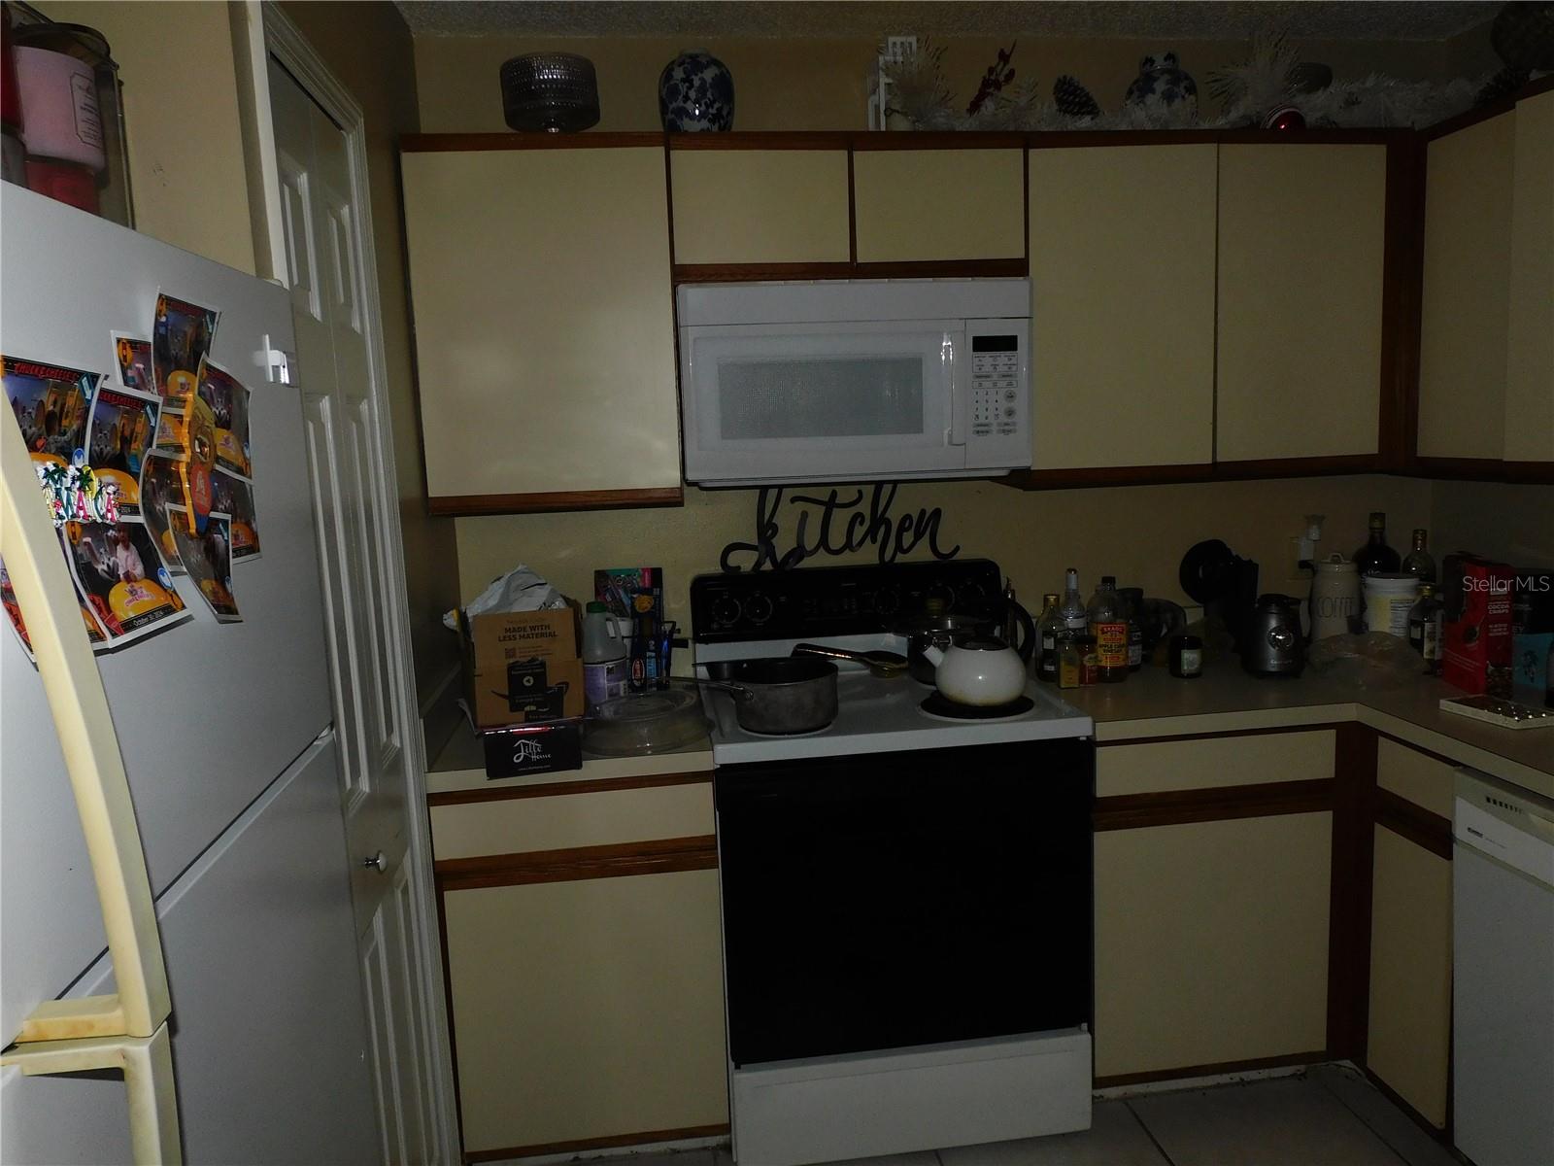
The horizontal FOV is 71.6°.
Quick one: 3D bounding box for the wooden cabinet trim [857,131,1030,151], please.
[{"bbox_3d":[0.350,-0.947,2.312,0.378,0.037,0.022,-3,8,-7],"label":"wooden cabinet trim"}]

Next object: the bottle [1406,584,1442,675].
[{"bbox_3d":[1.506,0.102,2.504,0.073,0.196,0.070,3,9,30],"label":"bottle"}]

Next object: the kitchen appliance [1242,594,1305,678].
[{"bbox_3d":[1.156,0.120,2.505,0.128,0.180,0.136,-1,8,12],"label":"kitchen appliance"}]

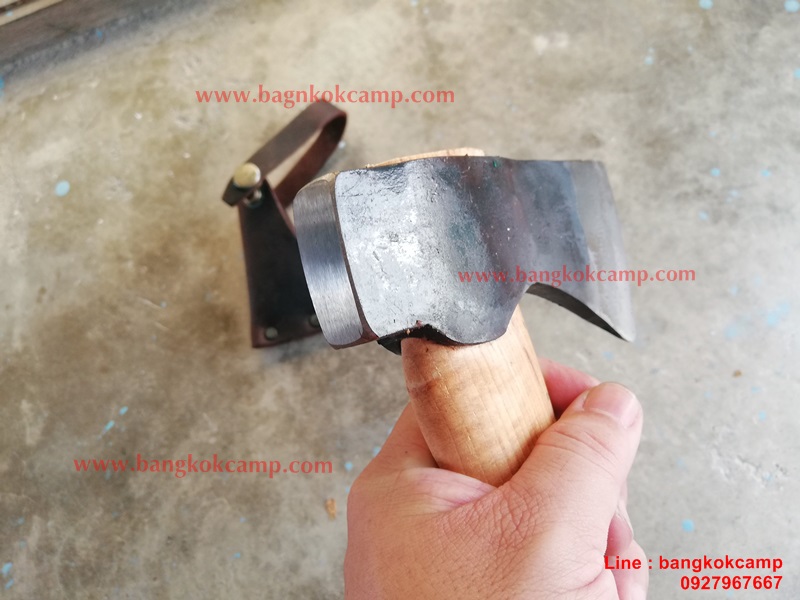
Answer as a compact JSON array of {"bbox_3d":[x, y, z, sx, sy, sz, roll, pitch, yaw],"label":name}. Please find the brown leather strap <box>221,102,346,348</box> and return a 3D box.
[{"bbox_3d":[-0.064,-0.051,0.368,0.088,0.040,0.159,0,62,0],"label":"brown leather strap"}]

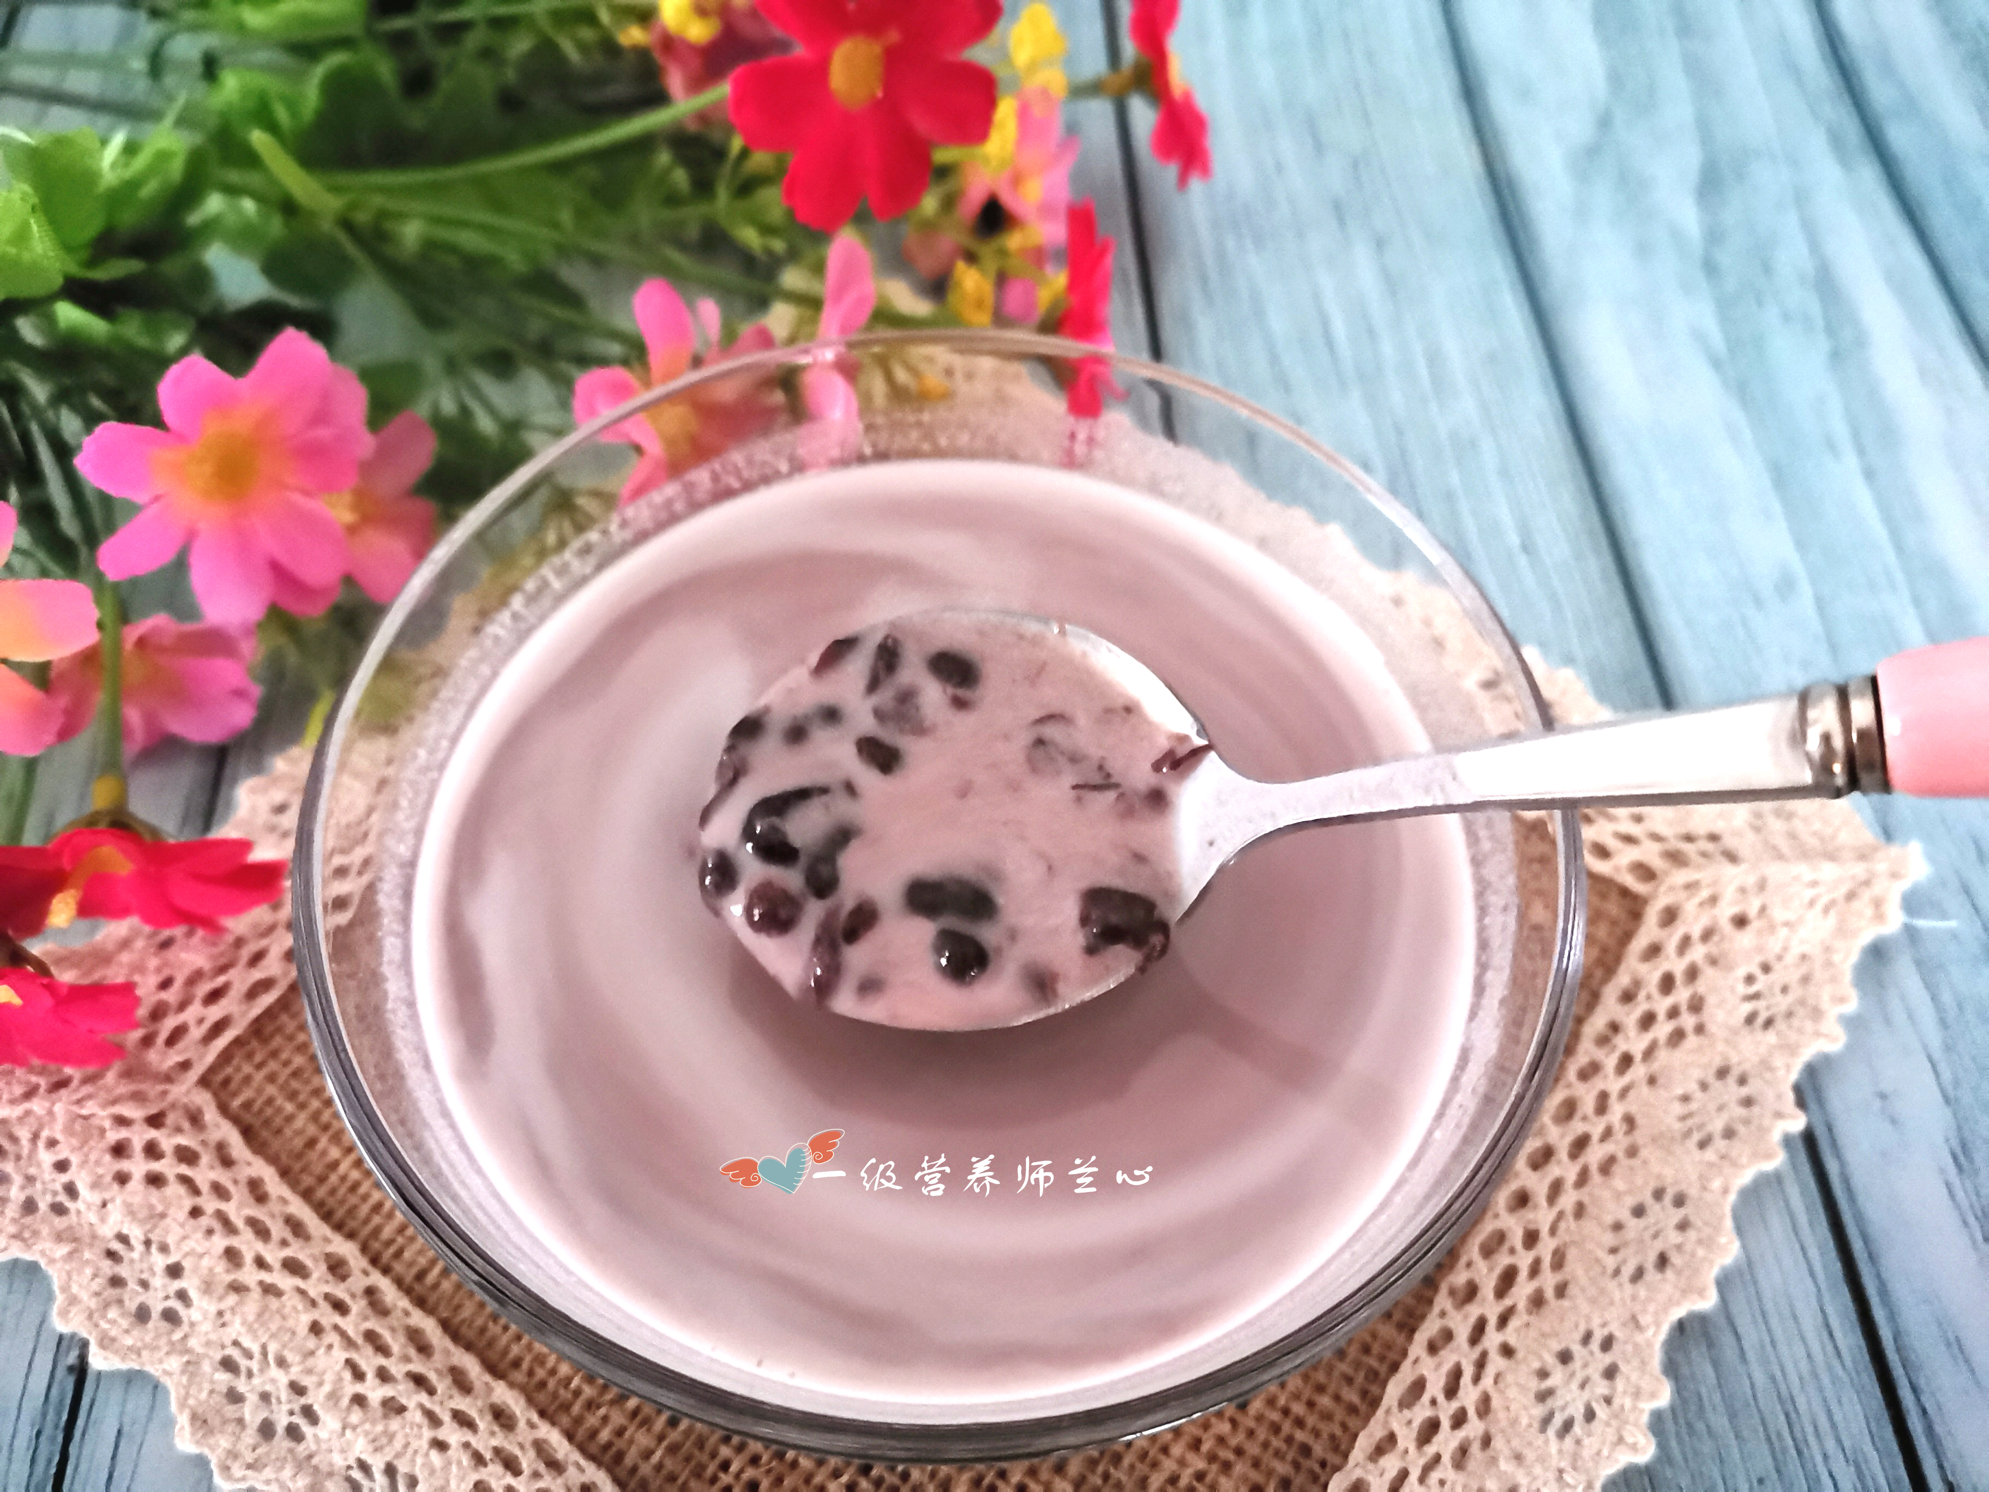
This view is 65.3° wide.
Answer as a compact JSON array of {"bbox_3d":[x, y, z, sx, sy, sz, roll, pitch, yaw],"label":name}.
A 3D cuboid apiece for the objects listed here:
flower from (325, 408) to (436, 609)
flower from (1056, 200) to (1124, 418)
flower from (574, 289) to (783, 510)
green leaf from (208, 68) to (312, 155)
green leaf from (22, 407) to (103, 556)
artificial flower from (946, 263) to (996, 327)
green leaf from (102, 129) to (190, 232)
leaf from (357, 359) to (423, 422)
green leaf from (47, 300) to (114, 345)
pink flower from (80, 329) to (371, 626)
[{"bbox_3d":[-0.101,-0.038,0.247,0.032,0.033,0.014,-30,24,-19],"label":"flower"},{"bbox_3d":[0.016,-0.073,0.259,0.011,0.037,0.036,-2,58,3],"label":"flower"},{"bbox_3d":[-0.053,-0.058,0.257,0.036,0.038,0.016,20,17,10],"label":"flower"},{"bbox_3d":[-0.149,-0.129,0.315,0.021,0.009,0.021,7,59,-12],"label":"green leaf"},{"bbox_3d":[-0.159,-0.045,0.265,0.009,0.005,0.025,-12,68,-19],"label":"green leaf"},{"bbox_3d":[-0.004,-0.083,0.285,0.009,0.009,0.011,0,78,0],"label":"artificial flower"},{"bbox_3d":[-0.145,-0.097,0.265,0.016,0.014,0.014,1,58,-1],"label":"green leaf"},{"bbox_3d":[-0.108,-0.063,0.277,0.011,0.005,0.012,6,59,-10],"label":"leaf"},{"bbox_3d":[-0.154,-0.071,0.262,0.012,0.006,0.008,33,63,17],"label":"green leaf"},{"bbox_3d":[-0.121,-0.043,0.245,0.044,0.017,0.045,2,84,-16],"label":"pink flower"}]

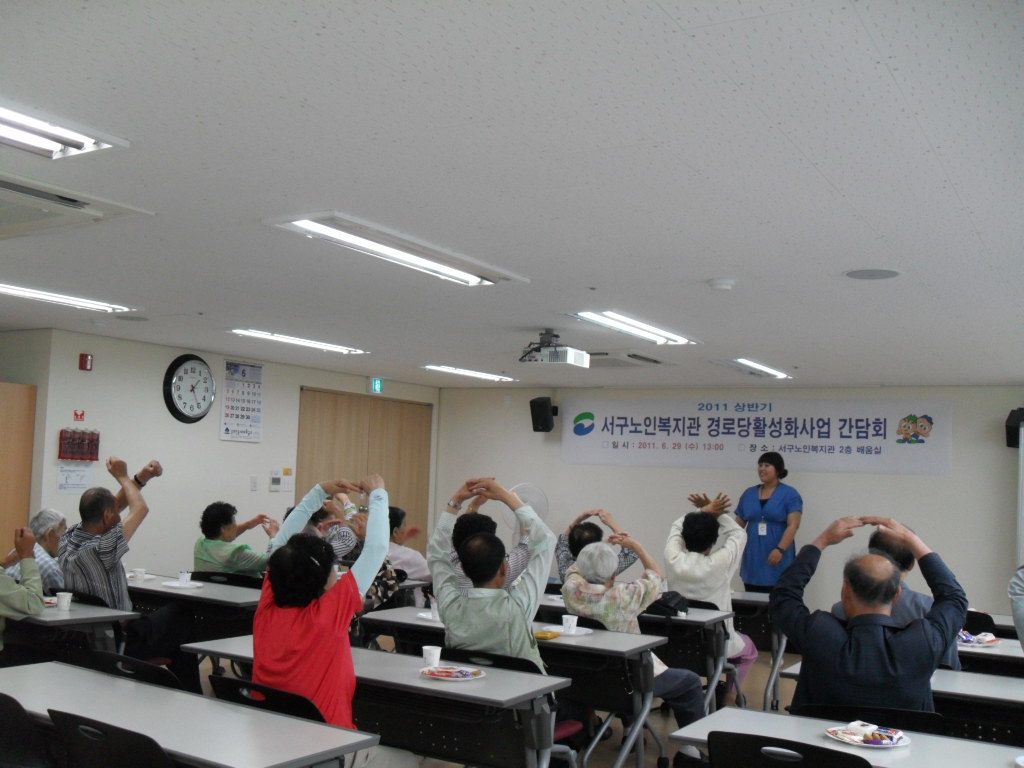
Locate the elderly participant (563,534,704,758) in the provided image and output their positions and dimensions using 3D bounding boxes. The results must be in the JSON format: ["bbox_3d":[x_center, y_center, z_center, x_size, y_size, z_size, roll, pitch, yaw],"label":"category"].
[{"bbox_3d":[0.600,1.329,5.261,0.580,1.160,0.740,-2,-6,41],"label":"elderly participant"}]

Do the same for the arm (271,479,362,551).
[{"bbox_3d":[-0.659,0.445,3.453,0.340,0.300,0.200,-1,-6,33],"label":"arm"}]

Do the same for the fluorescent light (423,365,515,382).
[{"bbox_3d":[-0.340,-0.083,8.957,0.300,0.080,1.260,-1,-6,33],"label":"fluorescent light"}]

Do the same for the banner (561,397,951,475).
[{"bbox_3d":[1.940,0.430,8.911,3.400,0.600,0.020,0,-5,29],"label":"banner"}]

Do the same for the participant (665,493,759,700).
[{"bbox_3d":[1.210,1.316,6.107,0.520,1.360,0.700,-1,-6,38],"label":"participant"}]

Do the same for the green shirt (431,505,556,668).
[{"bbox_3d":[0.045,1.116,4.317,0.560,1.400,0.700,-1,-5,33],"label":"green shirt"}]

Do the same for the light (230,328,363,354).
[{"bbox_3d":[-1.378,-0.290,6.821,0.300,0.080,1.280,0,-5,29],"label":"light"}]

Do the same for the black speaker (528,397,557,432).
[{"bbox_3d":[0.288,0.293,9.794,0.200,0.320,0.220,-1,8,33],"label":"black speaker"}]

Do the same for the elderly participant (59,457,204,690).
[{"bbox_3d":[-2.119,1.143,5.709,0.560,1.460,0.760,-1,-6,33],"label":"elderly participant"}]

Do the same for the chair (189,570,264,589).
[{"bbox_3d":[-1.687,1.581,6.540,0.500,0.770,0.540,-1,-6,33],"label":"chair"}]

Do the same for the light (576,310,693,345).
[{"bbox_3d":[0.724,-0.310,5.905,0.300,0.080,1.260,-1,-6,33],"label":"light"}]

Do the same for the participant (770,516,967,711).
[{"bbox_3d":[1.257,1.139,3.564,0.640,1.360,0.720,-1,-6,33],"label":"participant"}]

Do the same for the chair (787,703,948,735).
[{"bbox_3d":[1.250,1.411,3.468,0.510,0.770,0.540,-1,-5,33],"label":"chair"}]

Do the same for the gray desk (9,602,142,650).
[{"bbox_3d":[-2.570,1.449,5.164,1.500,0.720,0.480,-1,-6,33],"label":"gray desk"}]

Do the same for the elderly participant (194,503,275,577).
[{"bbox_3d":[-1.735,1.384,6.785,0.520,1.200,0.740,-1,-6,33],"label":"elderly participant"}]

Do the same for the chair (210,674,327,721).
[{"bbox_3d":[-0.647,1.339,3.432,0.510,0.770,0.540,-1,-5,33],"label":"chair"}]

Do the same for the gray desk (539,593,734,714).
[{"bbox_3d":[0.443,1.583,5.771,1.500,0.720,0.460,-1,-5,33],"label":"gray desk"}]

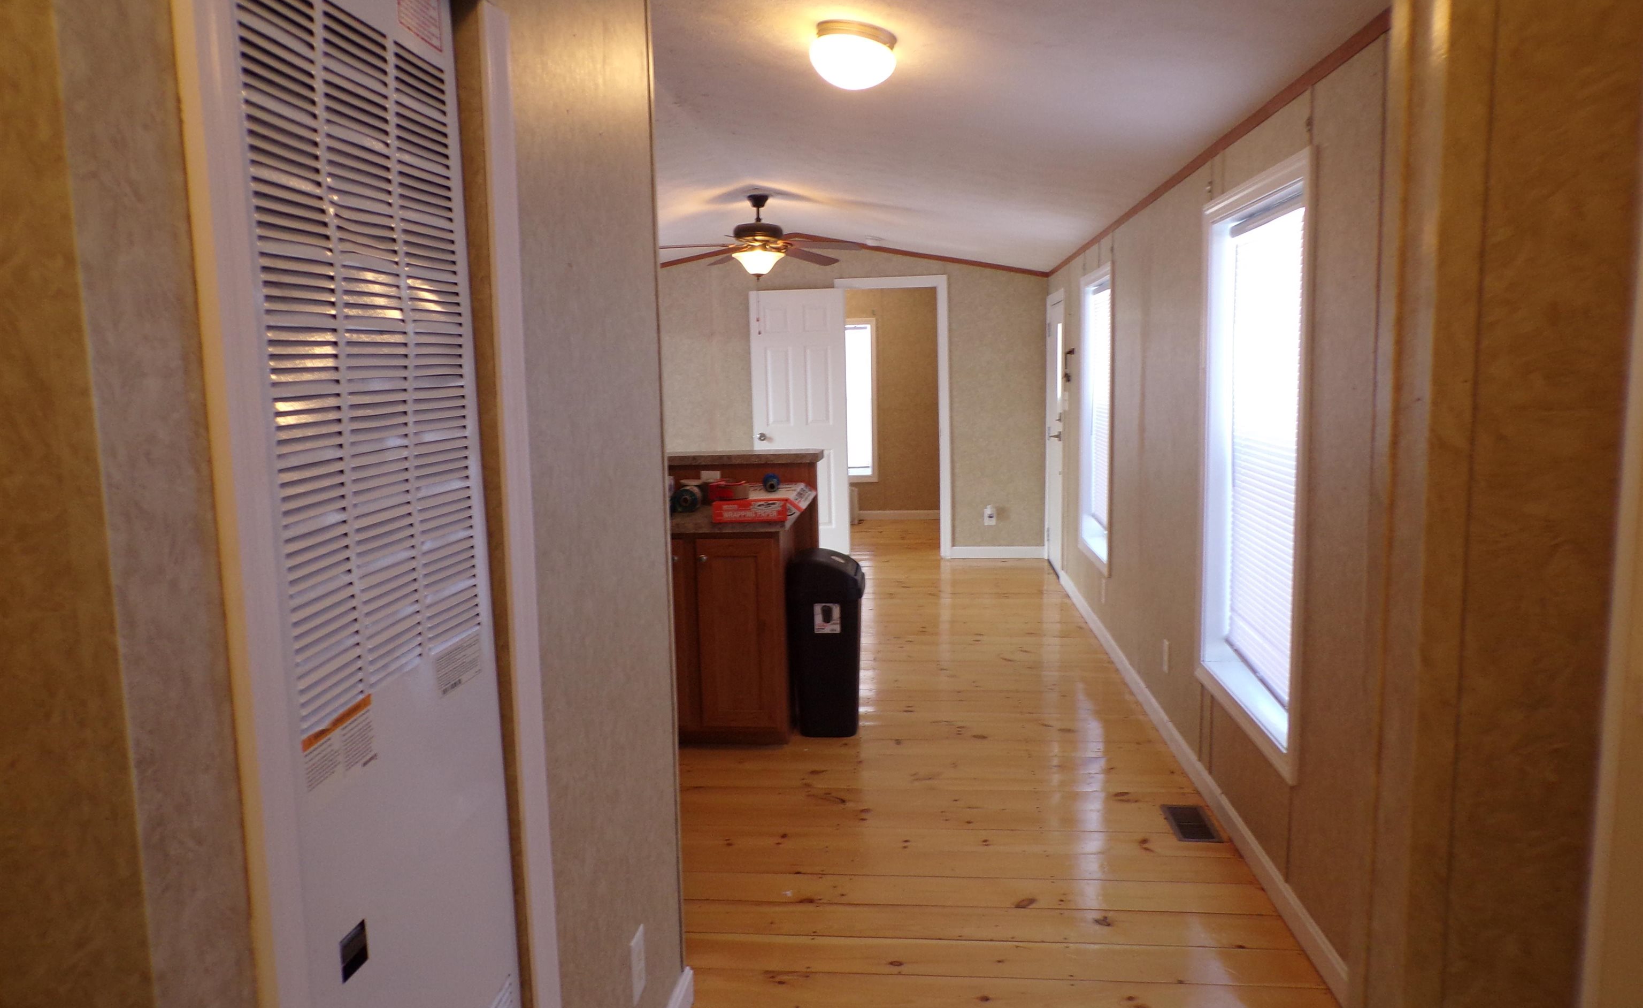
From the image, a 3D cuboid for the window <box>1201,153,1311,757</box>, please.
[{"bbox_3d":[1.251,-0.132,3.289,0.100,1.546,1.004,-1,7,5],"label":"window"}]

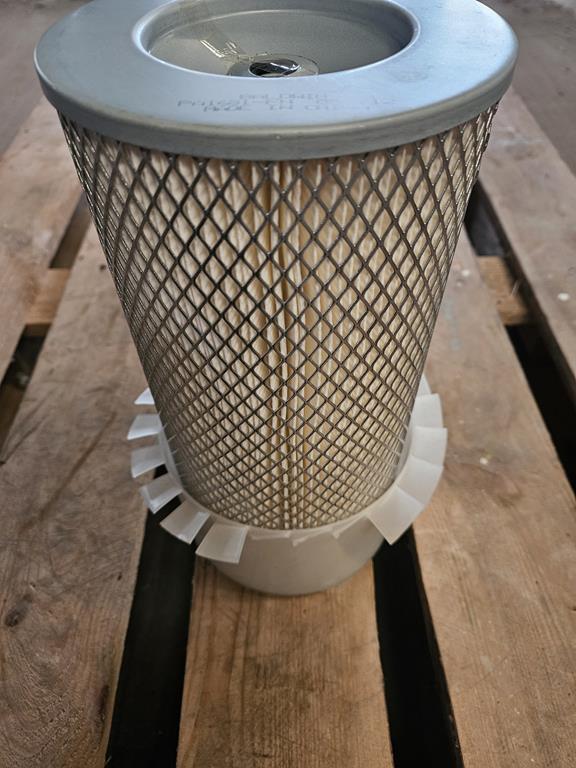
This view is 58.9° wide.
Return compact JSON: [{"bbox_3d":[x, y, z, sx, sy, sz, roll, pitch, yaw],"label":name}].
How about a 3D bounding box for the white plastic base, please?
[{"bbox_3d":[0.000,0.039,0.286,0.157,0.086,0.157,0,51,1],"label":"white plastic base"}]

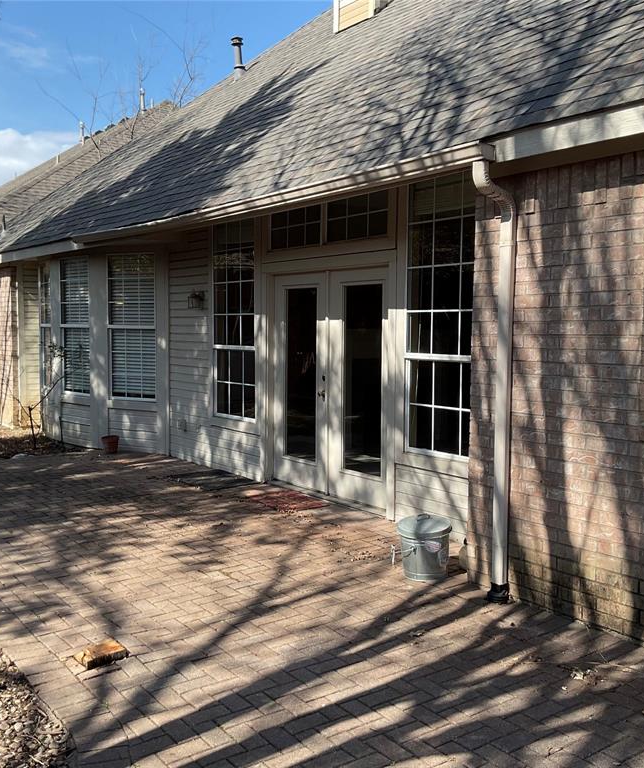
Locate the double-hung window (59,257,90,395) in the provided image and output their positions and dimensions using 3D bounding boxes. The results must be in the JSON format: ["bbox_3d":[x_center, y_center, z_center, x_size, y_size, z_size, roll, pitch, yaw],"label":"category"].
[{"bbox_3d":[-3.331,-0.788,11.640,0.100,1.860,0.770,-3,5,-45],"label":"double-hung window"}]

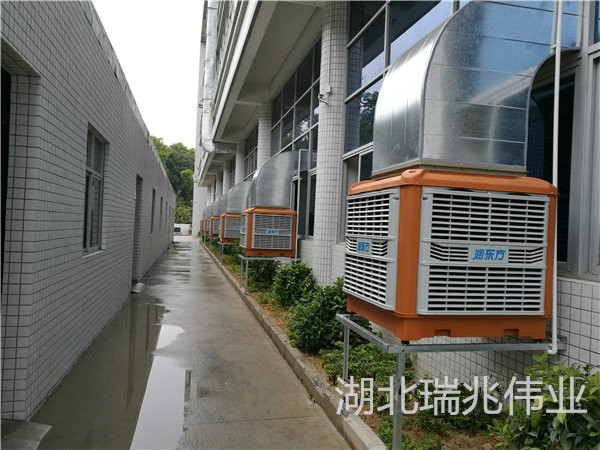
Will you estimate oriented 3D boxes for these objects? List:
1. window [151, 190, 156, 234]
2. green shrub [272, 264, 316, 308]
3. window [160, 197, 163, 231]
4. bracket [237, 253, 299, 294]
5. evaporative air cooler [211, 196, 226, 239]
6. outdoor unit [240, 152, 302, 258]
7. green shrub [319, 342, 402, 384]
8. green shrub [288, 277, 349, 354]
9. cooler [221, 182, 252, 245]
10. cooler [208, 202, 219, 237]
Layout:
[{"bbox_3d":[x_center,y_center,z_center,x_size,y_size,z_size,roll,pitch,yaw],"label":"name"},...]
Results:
[{"bbox_3d":[-4.707,-0.404,14.930,0.120,1.410,1.370,2,-1,-13],"label":"window"},{"bbox_3d":[-0.122,1.067,8.623,0.780,0.760,0.770,2,-1,-13],"label":"green shrub"},{"bbox_3d":[-5.719,-0.410,19.160,0.120,1.420,1.370,2,-1,-13],"label":"window"},{"bbox_3d":[-0.692,1.092,10.574,1.275,0.734,1.142,2,-1,-13],"label":"bracket"},{"bbox_3d":[-4.178,-0.481,25.377,1.265,2.366,1.122,2,-1,-13],"label":"evaporative air cooler"},{"bbox_3d":[-0.642,-0.476,10.754,1.265,2.366,1.122,2,-1,-13],"label":"outdoor unit"},{"bbox_3d":[0.645,1.434,4.891,0.850,0.260,0.850,3,0,-13],"label":"green shrub"},{"bbox_3d":[0.235,1.048,5.671,0.720,0.770,0.720,2,-1,0],"label":"green shrub"},{"bbox_3d":[-2.411,-0.479,18.091,1.265,2.366,1.122,2,-1,-13],"label":"cooler"},{"bbox_3d":[-5.976,-0.484,32.813,1.265,2.366,1.122,2,-1,-13],"label":"cooler"}]

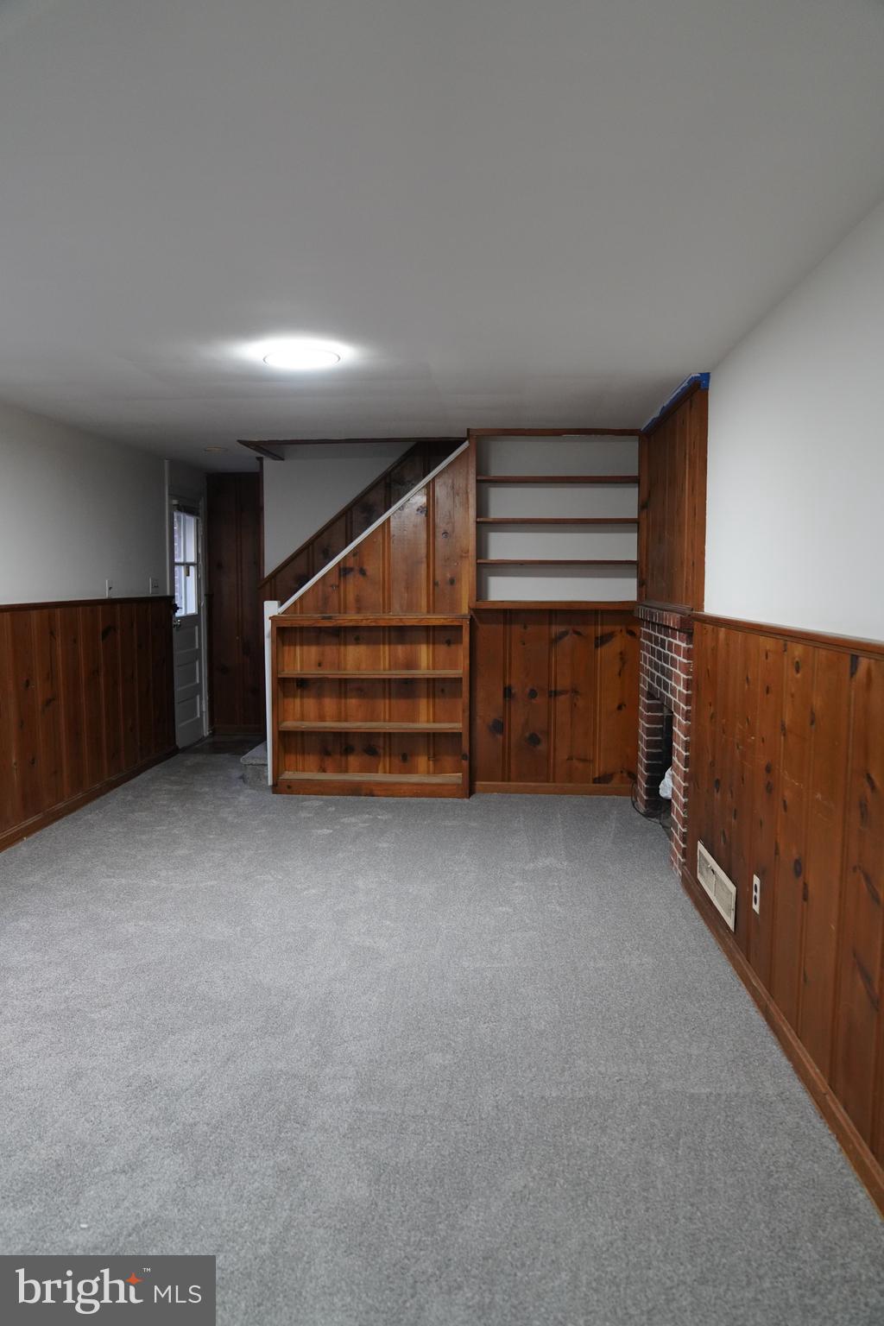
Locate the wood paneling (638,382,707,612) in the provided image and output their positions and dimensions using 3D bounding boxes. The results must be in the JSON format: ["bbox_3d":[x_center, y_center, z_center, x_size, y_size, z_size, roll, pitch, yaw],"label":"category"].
[{"bbox_3d":[1.142,-0.776,4.854,0.047,0.986,1.552,0,5,3],"label":"wood paneling"}]

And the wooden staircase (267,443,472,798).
[{"bbox_3d":[-0.474,-0.264,5.953,1.305,2.153,0.290,0,5,3],"label":"wooden staircase"}]

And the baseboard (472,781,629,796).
[{"bbox_3d":[0.682,0.780,5.942,0.969,0.078,0.023,0,5,3],"label":"baseboard"}]

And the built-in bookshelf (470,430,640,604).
[{"bbox_3d":[0.666,-0.852,5.723,0.996,1.054,0.229,0,5,3],"label":"built-in bookshelf"}]

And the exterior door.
[{"bbox_3d":[-2.035,-0.319,7.660,0.047,1.924,0.749,0,5,3],"label":"exterior door"}]

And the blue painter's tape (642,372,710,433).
[{"bbox_3d":[1.143,-1.269,4.816,0.061,0.065,1.566,0,5,3],"label":"blue painter's tape"}]

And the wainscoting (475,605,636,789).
[{"bbox_3d":[0.680,0.242,5.913,1.002,1.154,0.047,0,5,3],"label":"wainscoting"}]

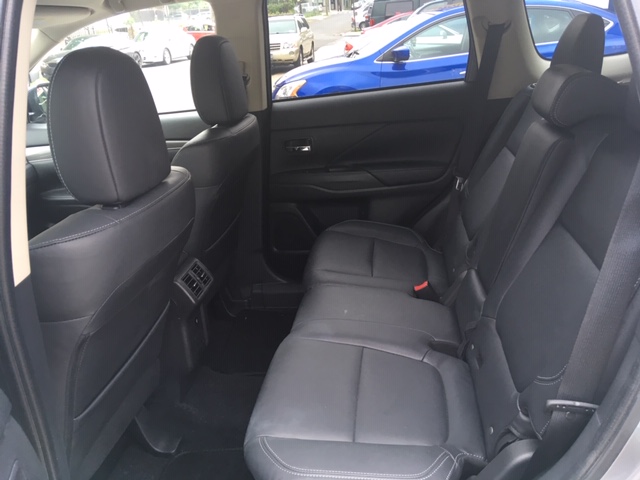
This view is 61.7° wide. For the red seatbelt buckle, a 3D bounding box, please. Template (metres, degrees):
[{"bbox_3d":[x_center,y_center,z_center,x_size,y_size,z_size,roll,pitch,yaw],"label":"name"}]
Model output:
[{"bbox_3d":[0.320,0.144,1.611,0.062,0.057,0.046,3,22,7],"label":"red seatbelt buckle"}]

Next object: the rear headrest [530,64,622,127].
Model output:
[{"bbox_3d":[0.622,-0.354,1.285,0.155,0.134,0.247,3,22,7],"label":"rear headrest"}]

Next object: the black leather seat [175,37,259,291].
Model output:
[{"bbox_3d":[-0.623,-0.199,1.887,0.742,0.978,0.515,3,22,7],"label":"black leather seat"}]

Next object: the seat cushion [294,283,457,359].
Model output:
[{"bbox_3d":[0.144,0.251,1.508,0.479,0.144,0.350,3,22,7],"label":"seat cushion"}]

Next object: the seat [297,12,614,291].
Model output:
[{"bbox_3d":[0.386,-0.213,1.670,0.865,0.900,0.520,1,22,8],"label":"seat"}]

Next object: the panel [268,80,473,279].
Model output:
[{"bbox_3d":[0.171,-0.212,2.150,0.772,0.824,0.154,3,22,7],"label":"panel"}]

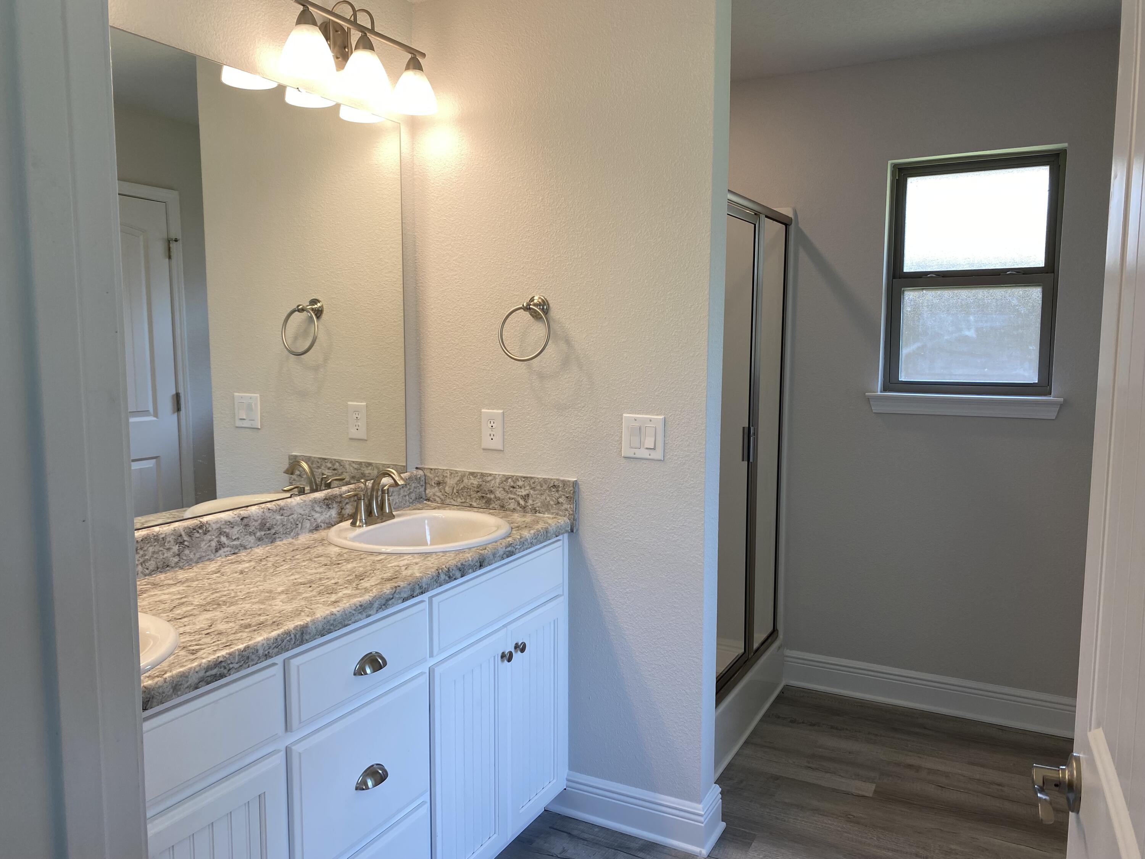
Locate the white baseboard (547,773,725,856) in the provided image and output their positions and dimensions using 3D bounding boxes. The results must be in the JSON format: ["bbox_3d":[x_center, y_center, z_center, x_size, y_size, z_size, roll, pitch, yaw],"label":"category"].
[{"bbox_3d":[0.185,1.107,2.590,0.523,0.132,0.175,3,7,28],"label":"white baseboard"}]

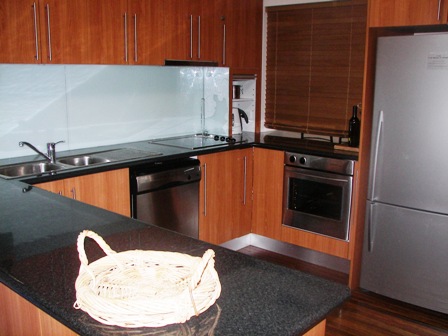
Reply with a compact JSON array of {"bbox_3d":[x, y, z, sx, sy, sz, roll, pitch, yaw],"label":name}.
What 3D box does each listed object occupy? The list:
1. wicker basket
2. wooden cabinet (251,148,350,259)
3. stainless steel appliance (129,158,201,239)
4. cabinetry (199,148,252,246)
[{"bbox_3d":[-0.181,0.250,1.136,0.360,0.147,0.345,0,11,0],"label":"wicker basket"},{"bbox_3d":[0.791,0.214,3.915,0.930,0.765,0.620,10,15,41],"label":"wooden cabinet"},{"bbox_3d":[-0.604,0.350,3.475,0.620,0.830,0.600,10,15,41],"label":"stainless steel appliance"},{"bbox_3d":[-0.202,0.199,3.953,0.620,0.765,0.665,10,15,41],"label":"cabinetry"}]

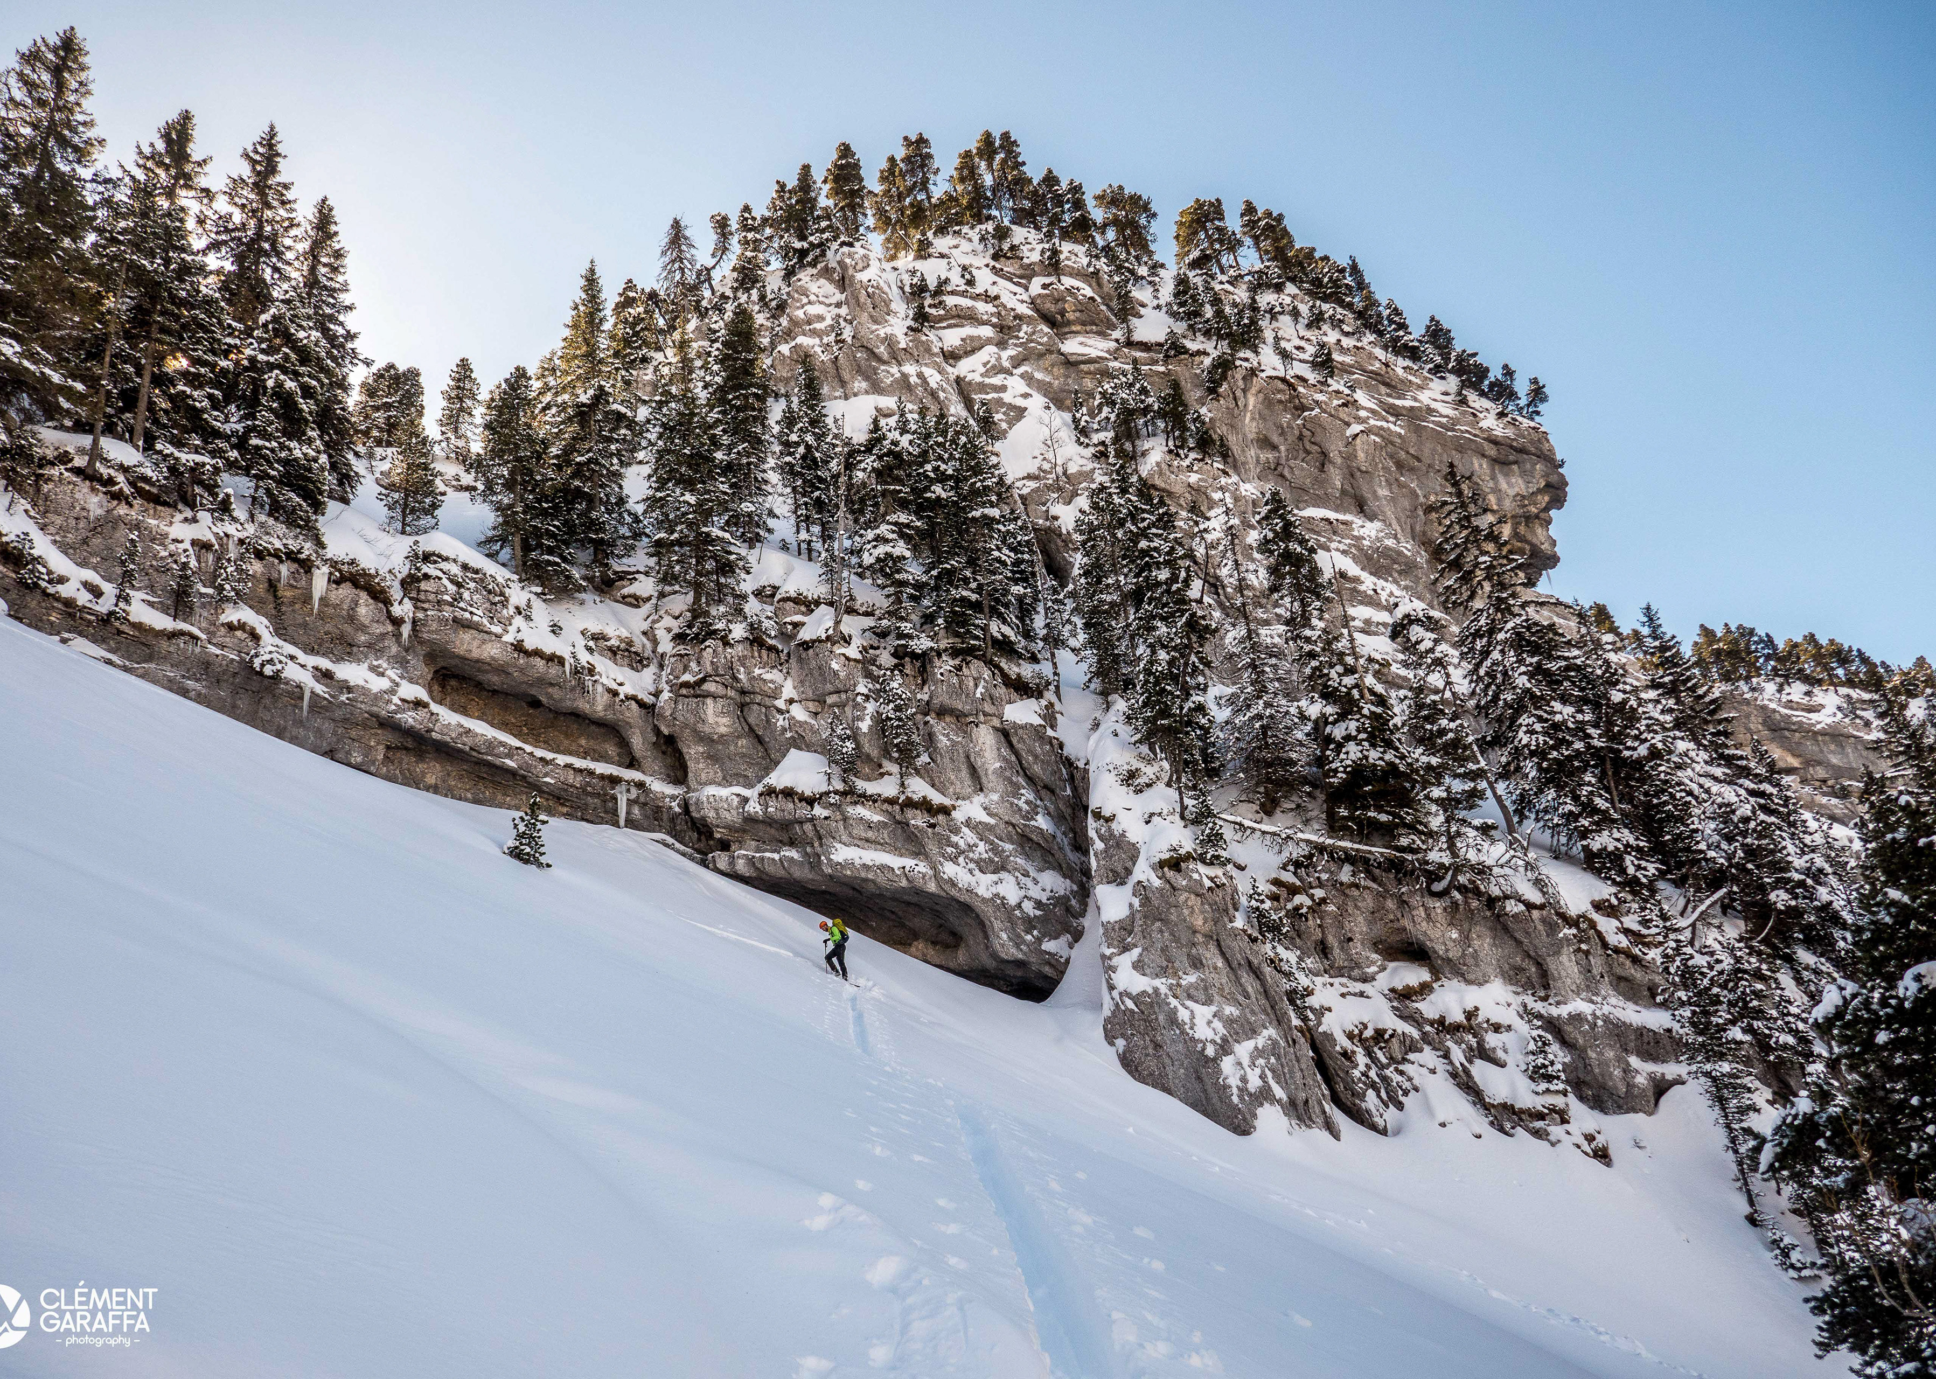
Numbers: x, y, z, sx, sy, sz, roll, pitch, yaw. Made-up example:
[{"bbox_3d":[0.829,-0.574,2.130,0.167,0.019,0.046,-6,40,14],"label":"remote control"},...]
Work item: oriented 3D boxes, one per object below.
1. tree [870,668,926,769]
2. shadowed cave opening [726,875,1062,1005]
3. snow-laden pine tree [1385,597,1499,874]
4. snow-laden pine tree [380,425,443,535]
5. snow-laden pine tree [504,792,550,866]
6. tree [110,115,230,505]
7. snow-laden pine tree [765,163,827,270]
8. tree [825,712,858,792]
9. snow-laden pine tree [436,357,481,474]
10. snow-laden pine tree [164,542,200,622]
[{"bbox_3d":[-2.817,1.146,58.500,2.293,4.060,2.293,0,-12,0],"label":"tree"},{"bbox_3d":[-2.969,10.020,59.000,13.600,5.000,4.500,1,-13,-6],"label":"shadowed cave opening"},{"bbox_3d":[19.802,1.824,61.000,4.393,11.796,4.393,0,-12,0],"label":"snow-laden pine tree"},{"bbox_3d":[-24.291,-9.187,63.000,2.519,4.804,2.519,0,-12,0],"label":"snow-laden pine tree"},{"bbox_3d":[-13.442,4.343,44.000,1.419,2.246,1.419,0,-12,0],"label":"snow-laden pine tree"},{"bbox_3d":[-30.639,-15.088,56.000,3.734,16.125,3.734,0,-12,0],"label":"tree"},{"bbox_3d":[-13.591,-37.802,114.000,4.846,8.666,4.846,0,-12,0],"label":"snow-laden pine tree"},{"bbox_3d":[-5.104,2.490,58.000,1.300,3.326,1.300,0,-12,0],"label":"tree"},{"bbox_3d":[-28.250,-15.351,80.000,2.350,6.792,2.350,0,-12,0],"label":"snow-laden pine tree"},{"bbox_3d":[-28.922,-3.996,53.000,1.118,2.965,1.118,0,-12,0],"label":"snow-laden pine tree"}]

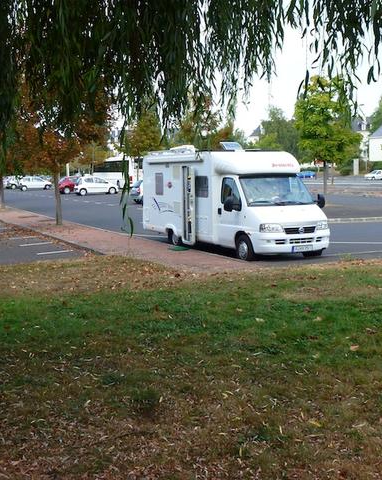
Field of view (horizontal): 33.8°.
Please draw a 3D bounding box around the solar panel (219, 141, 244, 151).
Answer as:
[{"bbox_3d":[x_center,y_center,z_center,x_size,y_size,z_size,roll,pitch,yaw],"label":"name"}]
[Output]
[{"bbox_3d":[1.175,-2.631,17.800,0.600,0.060,0.500,-5,44,-26],"label":"solar panel"}]

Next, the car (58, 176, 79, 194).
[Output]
[{"bbox_3d":[-9.838,-4.856,55.813,3.950,1.480,1.680,-5,8,-26],"label":"car"}]

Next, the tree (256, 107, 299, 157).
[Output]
[{"bbox_3d":[17.230,-19.651,124.193,9.500,13.700,9.500,-2,7,-5],"label":"tree"}]

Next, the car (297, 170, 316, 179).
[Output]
[{"bbox_3d":[20.037,-11.427,110.000,4.000,1.430,1.700,-4,7,-21],"label":"car"}]

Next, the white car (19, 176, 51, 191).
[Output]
[{"bbox_3d":[-17.047,-6.191,69.000,3.600,1.430,1.650,-5,7,-26],"label":"white car"}]

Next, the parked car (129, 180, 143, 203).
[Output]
[{"bbox_3d":[-1.558,-2.966,38.313,4.050,1.480,1.700,-5,8,-26],"label":"parked car"}]

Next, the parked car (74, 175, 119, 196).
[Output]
[{"bbox_3d":[-7.798,-4.436,52.015,3.880,1.440,1.670,-4,7,-24],"label":"parked car"}]

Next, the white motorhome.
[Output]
[{"bbox_3d":[0.973,-1.086,16.480,2.240,2.760,6.400,-5,7,-26],"label":"white motorhome"}]

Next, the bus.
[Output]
[{"bbox_3d":[-7.243,-7.027,65.197,2.550,3.450,12.000,-5,8,-26],"label":"bus"}]

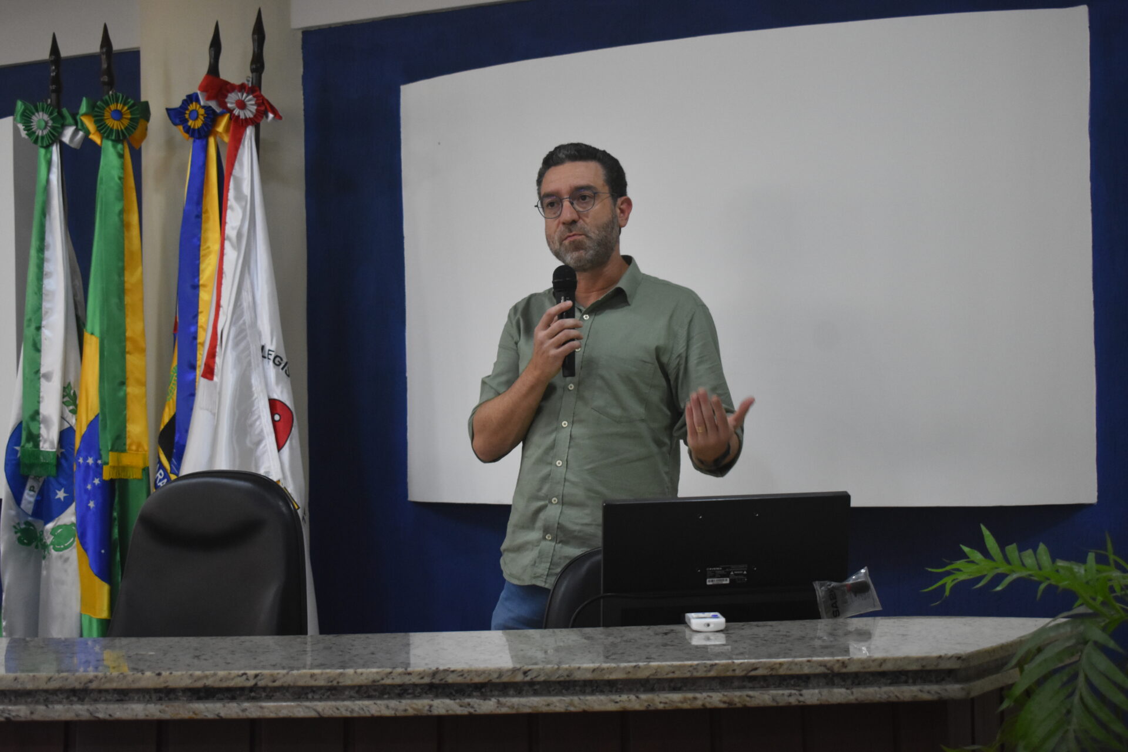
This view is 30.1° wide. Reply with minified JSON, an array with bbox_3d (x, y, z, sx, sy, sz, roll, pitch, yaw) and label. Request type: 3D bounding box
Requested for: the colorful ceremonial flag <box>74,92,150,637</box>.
[{"bbox_3d":[-1.134,0.031,5.300,0.240,1.500,0.220,-1,-1,5],"label":"colorful ceremonial flag"}]

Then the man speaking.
[{"bbox_3d":[0.095,0.400,4.300,0.620,1.760,0.450,-2,-1,25],"label":"man speaking"}]

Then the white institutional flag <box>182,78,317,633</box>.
[{"bbox_3d":[-0.775,0.017,5.170,0.350,1.500,0.260,-1,-1,15],"label":"white institutional flag"}]

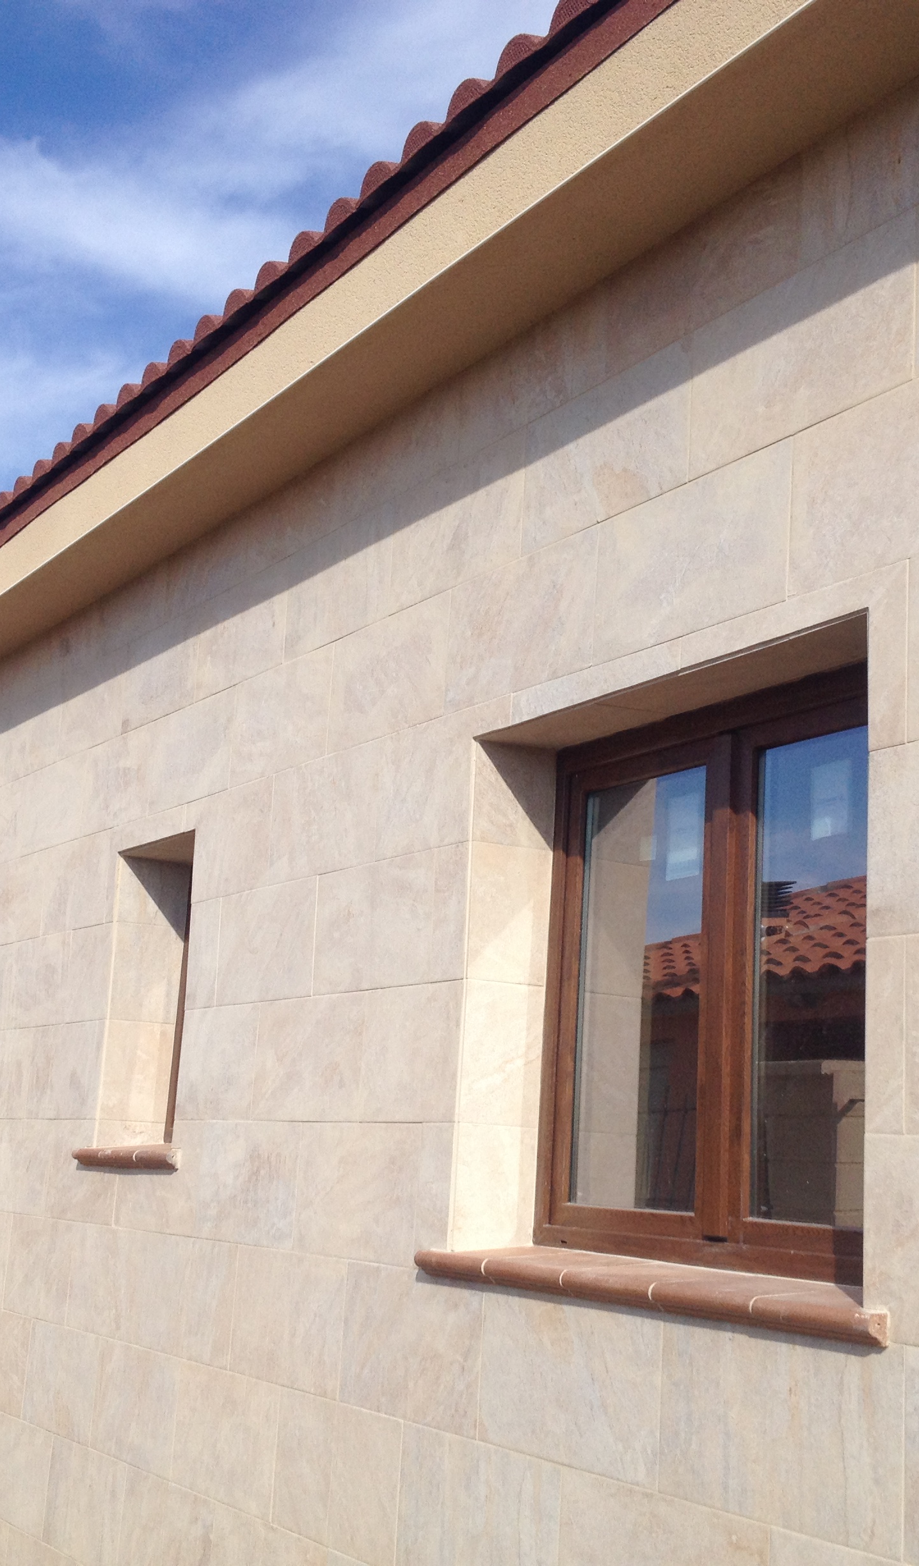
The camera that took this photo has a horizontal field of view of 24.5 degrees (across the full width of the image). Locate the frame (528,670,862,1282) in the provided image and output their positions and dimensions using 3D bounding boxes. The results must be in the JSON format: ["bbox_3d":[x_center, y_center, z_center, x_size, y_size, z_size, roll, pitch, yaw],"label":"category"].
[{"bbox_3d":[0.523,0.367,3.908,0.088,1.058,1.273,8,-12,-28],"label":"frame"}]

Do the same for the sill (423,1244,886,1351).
[{"bbox_3d":[0.356,0.887,3.734,0.247,0.065,1.397,8,-12,-28],"label":"sill"}]

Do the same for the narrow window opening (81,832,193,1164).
[{"bbox_3d":[-0.796,0.618,6.019,0.218,0.894,0.618,8,-12,-28],"label":"narrow window opening"}]

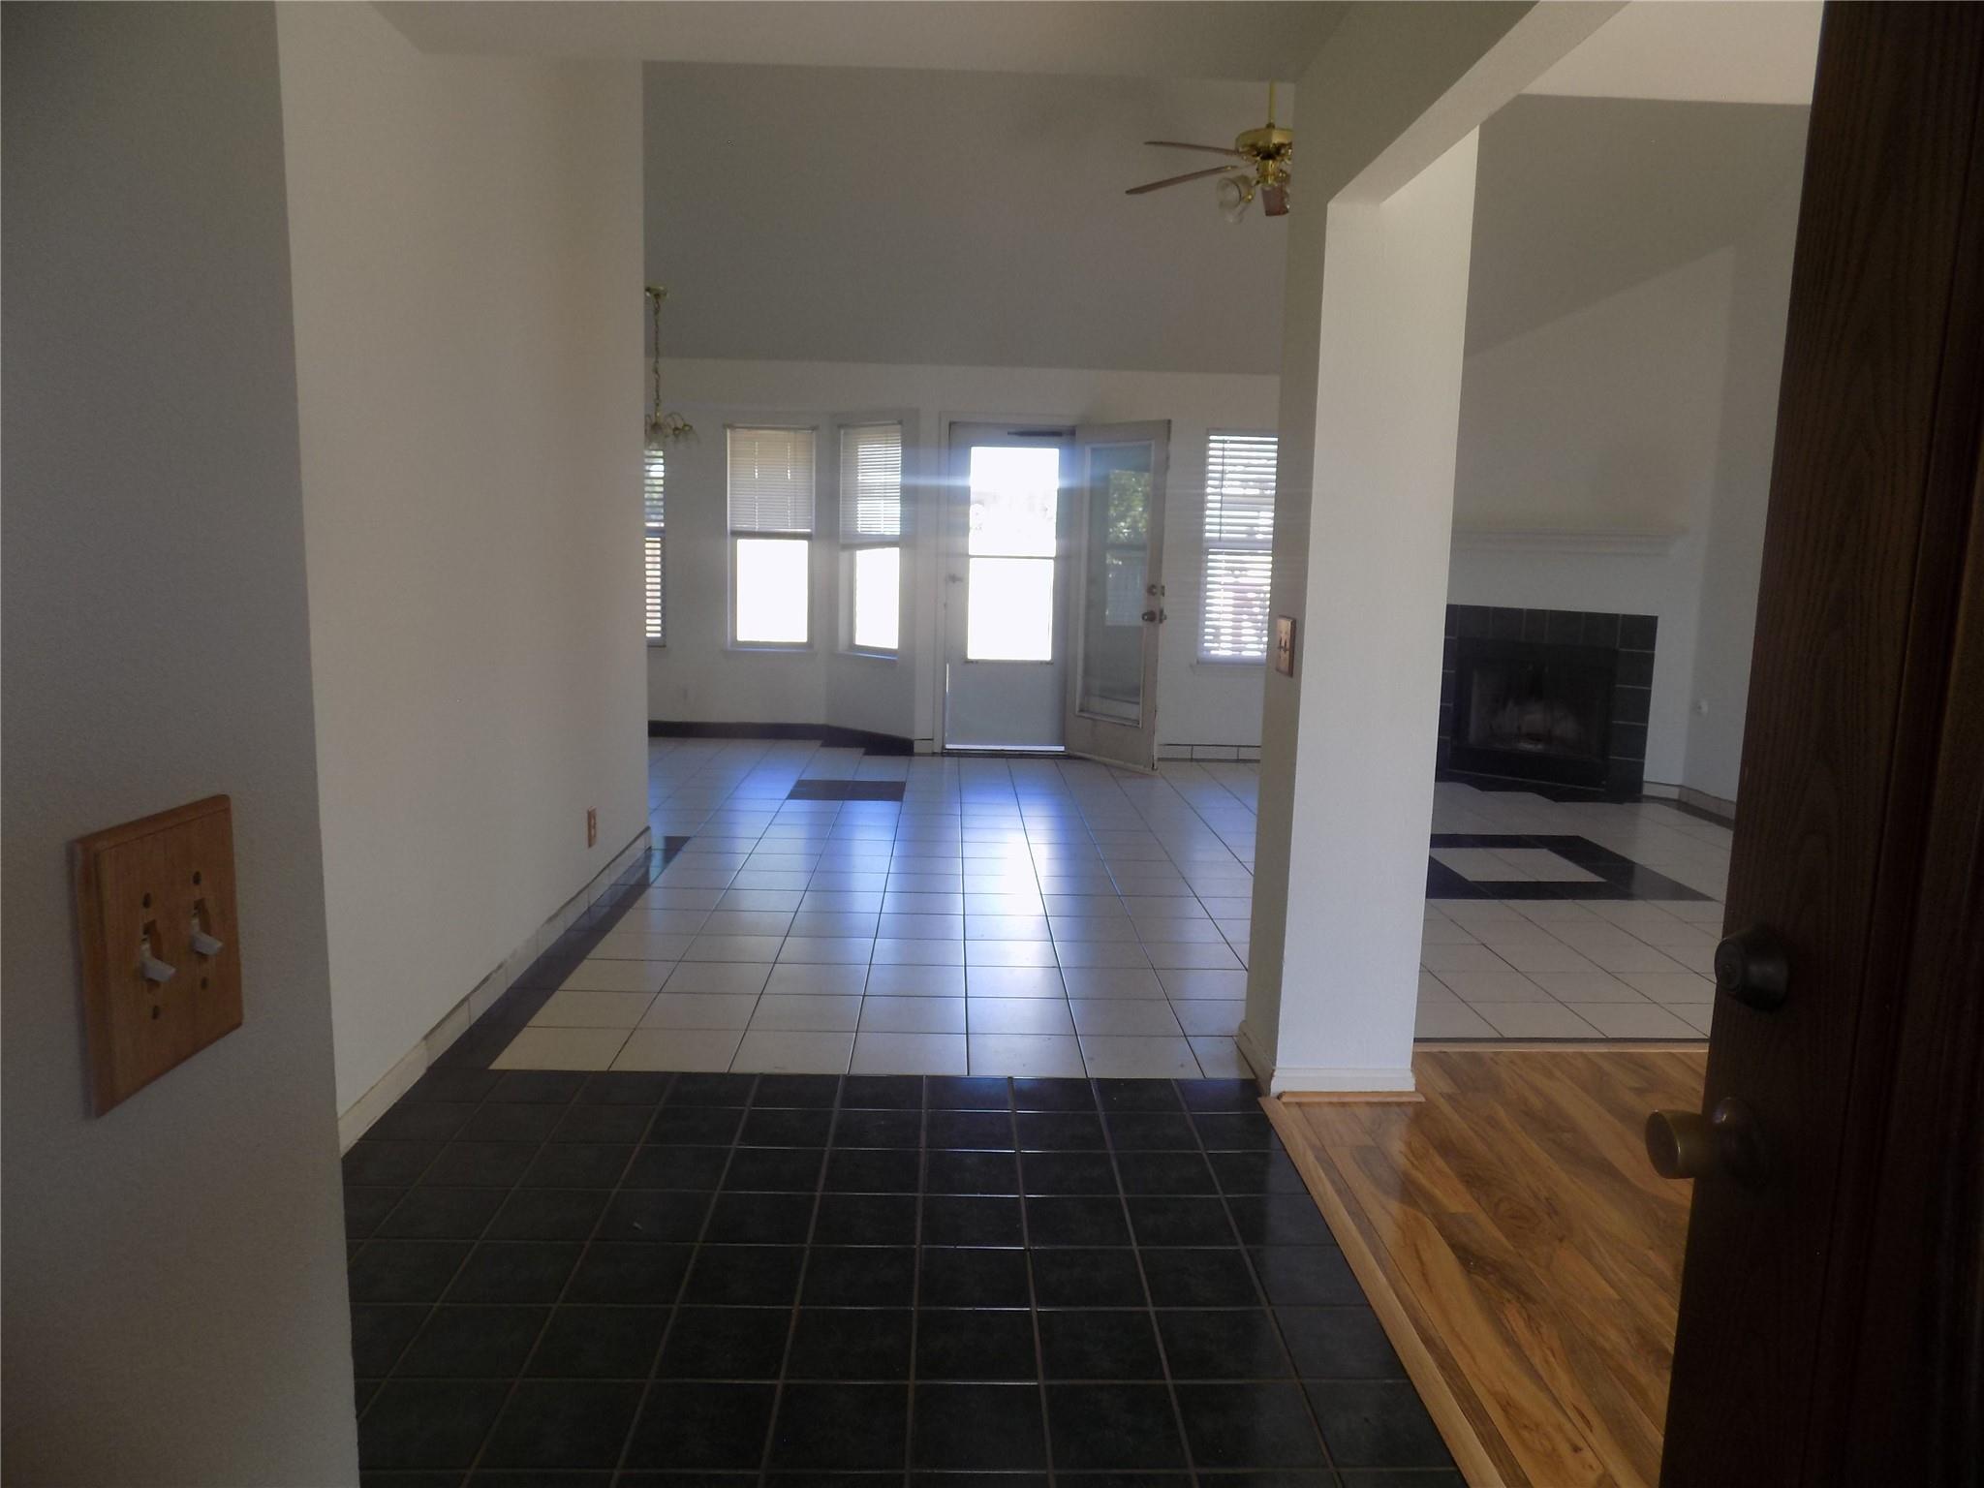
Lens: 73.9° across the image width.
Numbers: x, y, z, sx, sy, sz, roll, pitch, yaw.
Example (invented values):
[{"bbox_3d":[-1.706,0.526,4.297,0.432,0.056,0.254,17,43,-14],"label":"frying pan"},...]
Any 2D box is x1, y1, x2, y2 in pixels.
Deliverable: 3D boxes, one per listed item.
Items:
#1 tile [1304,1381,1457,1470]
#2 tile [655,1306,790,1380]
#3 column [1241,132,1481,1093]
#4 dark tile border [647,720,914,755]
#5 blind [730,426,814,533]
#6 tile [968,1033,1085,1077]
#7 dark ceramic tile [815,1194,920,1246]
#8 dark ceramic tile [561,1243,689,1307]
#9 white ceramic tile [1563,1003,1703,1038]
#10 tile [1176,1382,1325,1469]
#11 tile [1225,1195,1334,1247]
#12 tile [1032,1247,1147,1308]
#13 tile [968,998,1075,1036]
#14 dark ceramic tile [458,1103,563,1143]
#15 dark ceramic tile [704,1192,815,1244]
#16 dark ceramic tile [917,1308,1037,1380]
[{"bbox_3d":[0.595,1.058,2.037,0.182,0.010,0.199,1,8,-2],"label":"tile"},{"bbox_3d":[-0.444,1.006,2.209,0.199,0.010,0.199,1,8,-2],"label":"tile"},{"bbox_3d":[0.897,-0.263,3.270,0.364,2.261,0.319,1,8,-2],"label":"column"},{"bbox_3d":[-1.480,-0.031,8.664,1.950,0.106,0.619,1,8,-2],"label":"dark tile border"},{"bbox_3d":[-1.455,-1.745,8.717,0.572,0.720,0.040,1,8,-2],"label":"blind"},{"bbox_3d":[0.089,0.827,3.478,0.298,0.010,0.298,1,8,-2],"label":"tile"},{"bbox_3d":[-0.247,0.952,2.625,0.200,0.010,0.200,1,8,-2],"label":"dark ceramic tile"},{"bbox_3d":[-0.654,0.964,2.388,0.197,0.010,0.197,1,8,-2],"label":"dark ceramic tile"},{"bbox_3d":[1.876,0.817,3.842,0.297,0.010,0.297,1,8,-2],"label":"white ceramic tile"},{"bbox_3d":[0.391,1.045,2.015,0.197,0.010,0.197,1,8,-2],"label":"tile"},{"bbox_3d":[0.576,0.967,2.655,0.182,0.010,0.199,1,8,-2],"label":"tile"},{"bbox_3d":[0.175,0.981,2.416,0.197,0.010,0.197,1,8,-2],"label":"tile"},{"bbox_3d":[0.080,0.788,3.800,0.299,0.010,0.299,1,8,-2],"label":"tile"},{"bbox_3d":[-1.086,0.866,2.991,0.200,0.010,0.200,1,8,-2],"label":"dark ceramic tile"},{"bbox_3d":[-0.456,0.945,2.621,0.199,0.010,0.199,1,8,-2],"label":"dark ceramic tile"},{"bbox_3d":[-0.027,1.015,2.219,0.202,0.010,0.202,1,8,-2],"label":"dark ceramic tile"}]

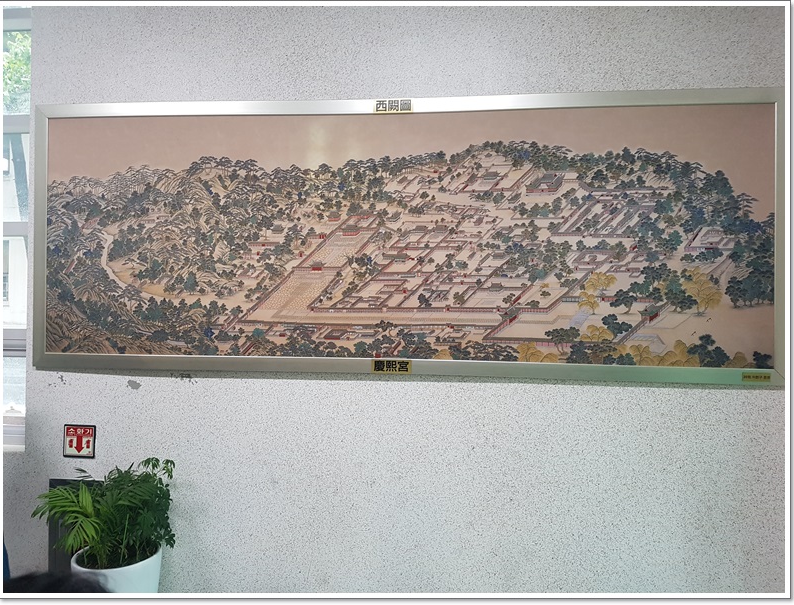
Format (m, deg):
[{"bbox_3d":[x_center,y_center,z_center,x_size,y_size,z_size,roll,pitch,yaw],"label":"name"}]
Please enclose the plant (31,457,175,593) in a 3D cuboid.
[{"bbox_3d":[-1.397,1.181,2.907,0.630,0.870,0.550,1,0,6],"label":"plant"}]

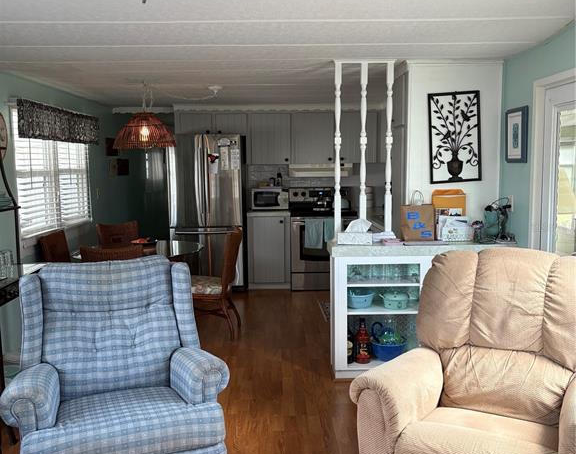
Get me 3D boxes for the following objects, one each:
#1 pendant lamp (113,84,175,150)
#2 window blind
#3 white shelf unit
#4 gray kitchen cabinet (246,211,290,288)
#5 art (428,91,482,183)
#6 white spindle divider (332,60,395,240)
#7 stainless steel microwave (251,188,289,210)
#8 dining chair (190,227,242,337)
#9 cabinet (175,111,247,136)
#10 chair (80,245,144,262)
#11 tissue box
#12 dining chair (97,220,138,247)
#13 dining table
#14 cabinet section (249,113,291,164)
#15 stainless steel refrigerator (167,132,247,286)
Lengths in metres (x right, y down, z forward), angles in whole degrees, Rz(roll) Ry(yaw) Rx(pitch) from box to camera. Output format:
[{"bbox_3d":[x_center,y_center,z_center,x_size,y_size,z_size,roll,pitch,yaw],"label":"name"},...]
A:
[{"bbox_3d":[-1.201,-0.939,4.860,0.530,0.555,0.530,-1,6,0],"label":"pendant lamp"},{"bbox_3d":[-2.019,-0.472,5.093,0.060,0.980,1.650,-1,6,0],"label":"window blind"},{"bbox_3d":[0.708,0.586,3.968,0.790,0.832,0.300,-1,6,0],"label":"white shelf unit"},{"bbox_3d":[-0.223,0.258,7.075,0.505,0.930,0.610,-1,6,-1],"label":"gray kitchen cabinet"},{"bbox_3d":[1.171,-0.629,4.039,0.365,0.645,0.025,-4,6,-1],"label":"art"},{"bbox_3d":[0.522,-0.517,3.952,0.430,1.235,0.075,-1,6,0],"label":"white spindle divider"},{"bbox_3d":[-0.213,-0.347,7.101,0.440,0.262,0.350,-1,6,-1],"label":"stainless steel microwave"},{"bbox_3d":[-0.694,0.471,4.941,0.550,0.885,0.470,1,6,15],"label":"dining chair"},{"bbox_3d":[-0.928,-1.255,7.040,0.850,0.300,0.330,-1,6,-1],"label":"cabinet"},{"bbox_3d":[-1.254,0.549,4.241,0.460,0.885,0.550,-2,6,-12],"label":"chair"},{"bbox_3d":[0.442,0.073,3.872,0.225,0.078,0.120,0,6,5],"label":"tissue box"},{"bbox_3d":[-1.534,0.419,5.502,0.460,0.885,0.550,-4,7,-30],"label":"dining chair"},{"bbox_3d":[-1.305,0.573,5.136,1.120,0.740,1.150,-1,6,-1],"label":"dining table"},{"bbox_3d":[-0.225,-1.082,7.100,0.509,0.608,0.310,-1,6,-1],"label":"cabinet section"},{"bbox_3d":[-0.935,-0.157,6.886,0.840,1.800,0.840,-1,6,-1],"label":"stainless steel refrigerator"}]

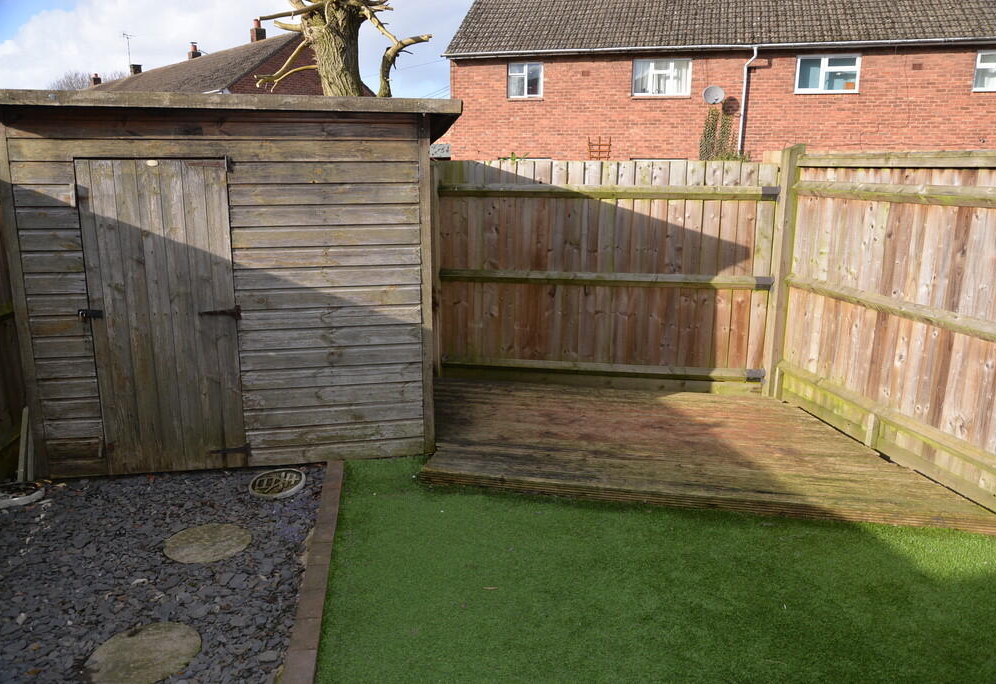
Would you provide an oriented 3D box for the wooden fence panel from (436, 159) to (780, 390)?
[{"bbox_3d":[0.816,-0.515,5.500,2.666,1.800,0.090,2,14,8],"label":"wooden fence panel"}]

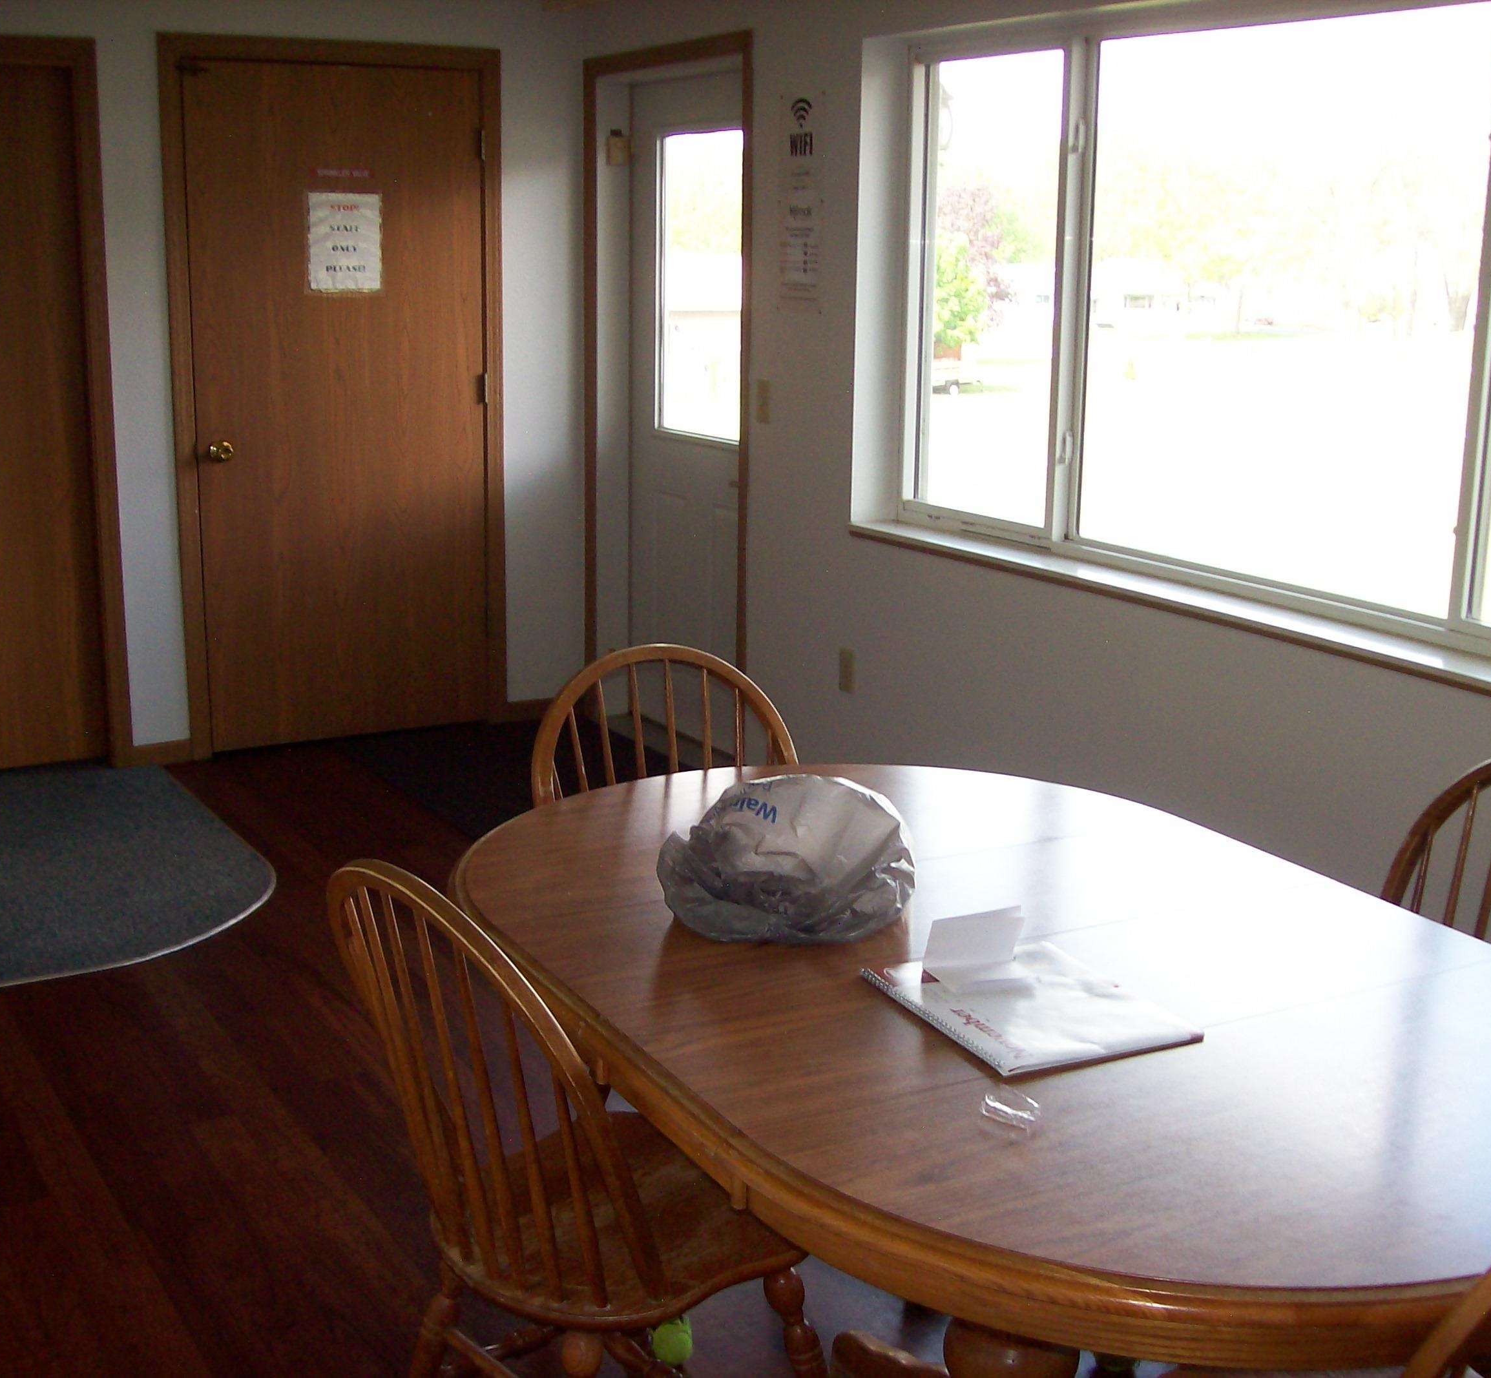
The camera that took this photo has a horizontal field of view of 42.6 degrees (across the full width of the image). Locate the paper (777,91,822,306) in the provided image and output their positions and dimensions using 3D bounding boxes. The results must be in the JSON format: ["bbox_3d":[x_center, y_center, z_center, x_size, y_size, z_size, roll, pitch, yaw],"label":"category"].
[{"bbox_3d":[0.141,-1.234,4.863,0.008,0.539,0.221,-6,15,-28],"label":"paper"}]

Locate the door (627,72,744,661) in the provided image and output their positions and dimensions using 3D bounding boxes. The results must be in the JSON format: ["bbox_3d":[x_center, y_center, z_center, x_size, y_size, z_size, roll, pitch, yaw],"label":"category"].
[{"bbox_3d":[-0.128,-0.798,5.730,0.045,2.001,0.910,-6,15,-28],"label":"door"}]

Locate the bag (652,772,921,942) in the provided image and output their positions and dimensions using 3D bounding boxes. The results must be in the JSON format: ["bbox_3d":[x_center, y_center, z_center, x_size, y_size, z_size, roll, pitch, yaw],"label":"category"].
[{"bbox_3d":[0.052,0.186,2.300,0.295,0.160,0.250,1,13,1],"label":"bag"}]

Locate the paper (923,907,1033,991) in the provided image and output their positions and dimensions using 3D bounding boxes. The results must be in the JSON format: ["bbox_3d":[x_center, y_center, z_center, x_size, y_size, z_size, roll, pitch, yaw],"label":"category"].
[{"bbox_3d":[0.258,0.280,2.077,0.110,0.066,0.070,-2,14,-12],"label":"paper"}]

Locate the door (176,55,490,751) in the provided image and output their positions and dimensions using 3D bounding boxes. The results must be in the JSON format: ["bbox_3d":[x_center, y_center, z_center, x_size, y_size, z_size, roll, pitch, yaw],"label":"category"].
[{"bbox_3d":[-1.223,-0.841,5.842,0.894,2.031,0.045,-6,15,-28],"label":"door"}]

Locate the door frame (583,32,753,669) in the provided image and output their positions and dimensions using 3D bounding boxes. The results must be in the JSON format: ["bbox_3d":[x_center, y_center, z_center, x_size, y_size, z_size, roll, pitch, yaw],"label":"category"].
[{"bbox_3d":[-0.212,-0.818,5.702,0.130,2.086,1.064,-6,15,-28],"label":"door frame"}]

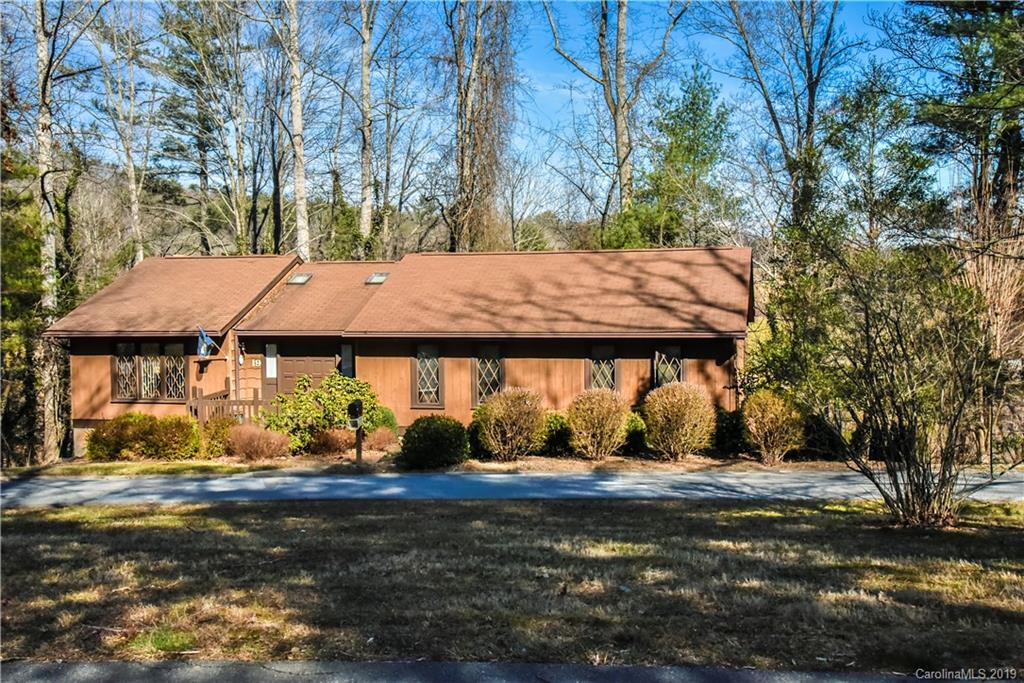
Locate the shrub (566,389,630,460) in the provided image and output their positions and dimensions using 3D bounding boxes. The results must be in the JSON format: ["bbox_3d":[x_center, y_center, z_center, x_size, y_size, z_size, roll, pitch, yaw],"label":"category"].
[{"bbox_3d":[2.008,1.927,25.100,1.500,1.680,1.500,0,0,14],"label":"shrub"}]

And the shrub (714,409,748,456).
[{"bbox_3d":[5.191,2.172,25.800,1.150,1.150,1.150,0,1,14],"label":"shrub"}]

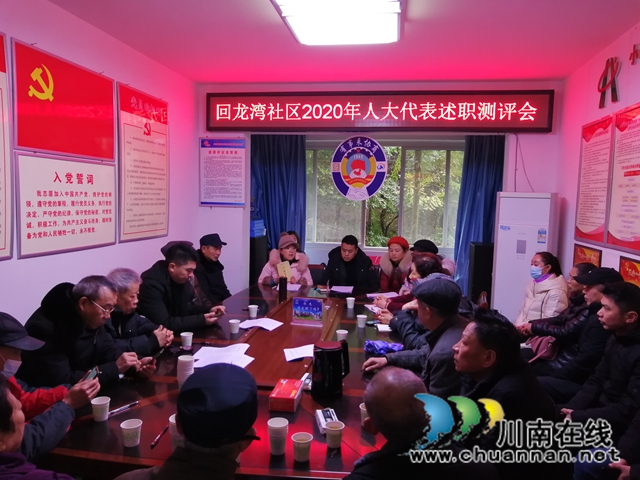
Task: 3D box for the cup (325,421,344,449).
[{"bbox_3d":[0.054,0.695,1.776,0.072,0.074,0.072,1,5,0],"label":"cup"}]

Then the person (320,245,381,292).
[{"bbox_3d":[0.281,0.587,4.914,0.570,1.240,0.720,2,5,9],"label":"person"}]

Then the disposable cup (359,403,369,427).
[{"bbox_3d":[0.190,0.697,1.975,0.072,0.076,0.072,2,5,9],"label":"disposable cup"}]

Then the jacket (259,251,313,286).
[{"bbox_3d":[-0.347,0.422,4.992,0.550,0.660,0.460,2,5,5],"label":"jacket"}]

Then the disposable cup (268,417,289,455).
[{"bbox_3d":[-0.146,0.693,1.750,0.072,0.106,0.072,1,5,0],"label":"disposable cup"}]

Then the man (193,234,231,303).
[{"bbox_3d":[-0.910,0.569,4.698,0.740,1.300,0.550,3,5,16],"label":"man"}]

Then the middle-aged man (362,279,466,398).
[{"bbox_3d":[0.555,0.797,2.699,0.700,1.240,0.550,3,5,17],"label":"middle-aged man"}]

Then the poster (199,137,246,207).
[{"bbox_3d":[-1.003,-0.694,5.138,0.496,0.705,0.020,2,5,9],"label":"poster"}]

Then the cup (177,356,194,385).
[{"bbox_3d":[-0.602,0.613,2.252,0.074,0.155,0.074,1,5,0],"label":"cup"}]

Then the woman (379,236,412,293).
[{"bbox_3d":[0.745,0.596,4.837,0.500,1.220,0.680,3,5,18],"label":"woman"}]

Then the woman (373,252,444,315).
[{"bbox_3d":[0.776,0.693,4.179,0.680,1.180,0.500,3,5,18],"label":"woman"}]

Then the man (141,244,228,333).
[{"bbox_3d":[-0.950,0.670,3.478,0.690,1.260,0.550,2,5,12],"label":"man"}]

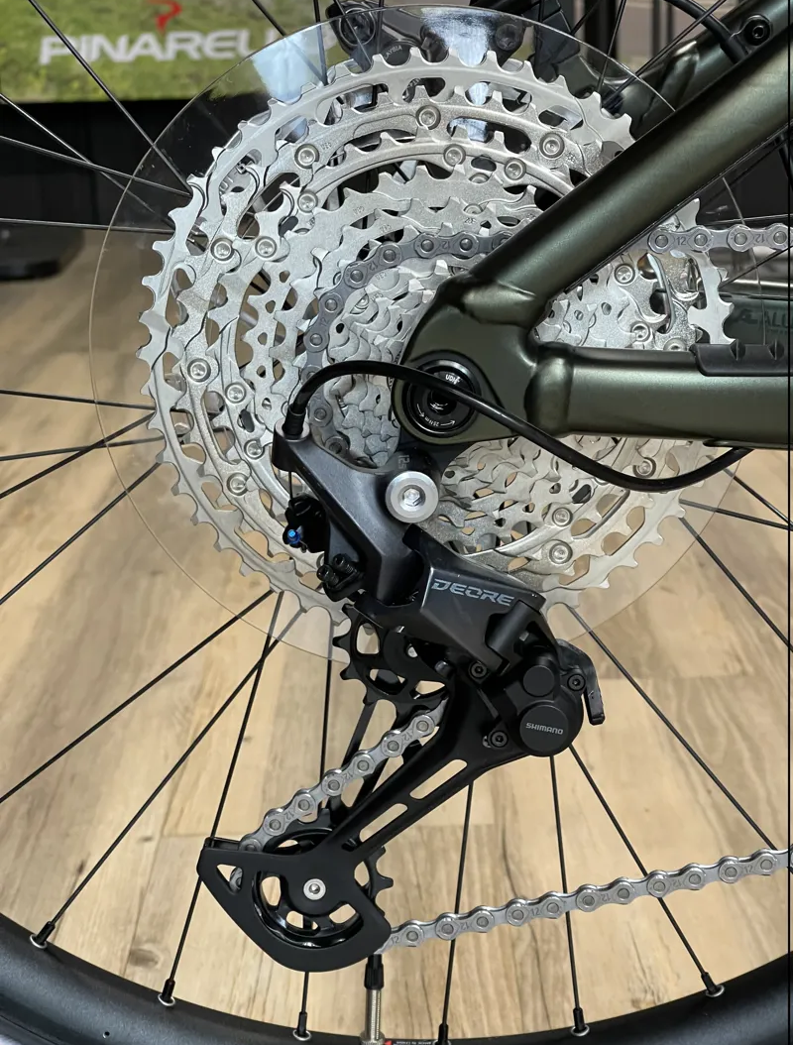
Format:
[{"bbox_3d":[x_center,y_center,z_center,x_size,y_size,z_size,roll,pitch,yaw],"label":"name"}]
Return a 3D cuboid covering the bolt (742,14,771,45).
[{"bbox_3d":[0.134,-0.182,0.726,0.011,0.011,0.008,0,15,0],"label":"bolt"}]

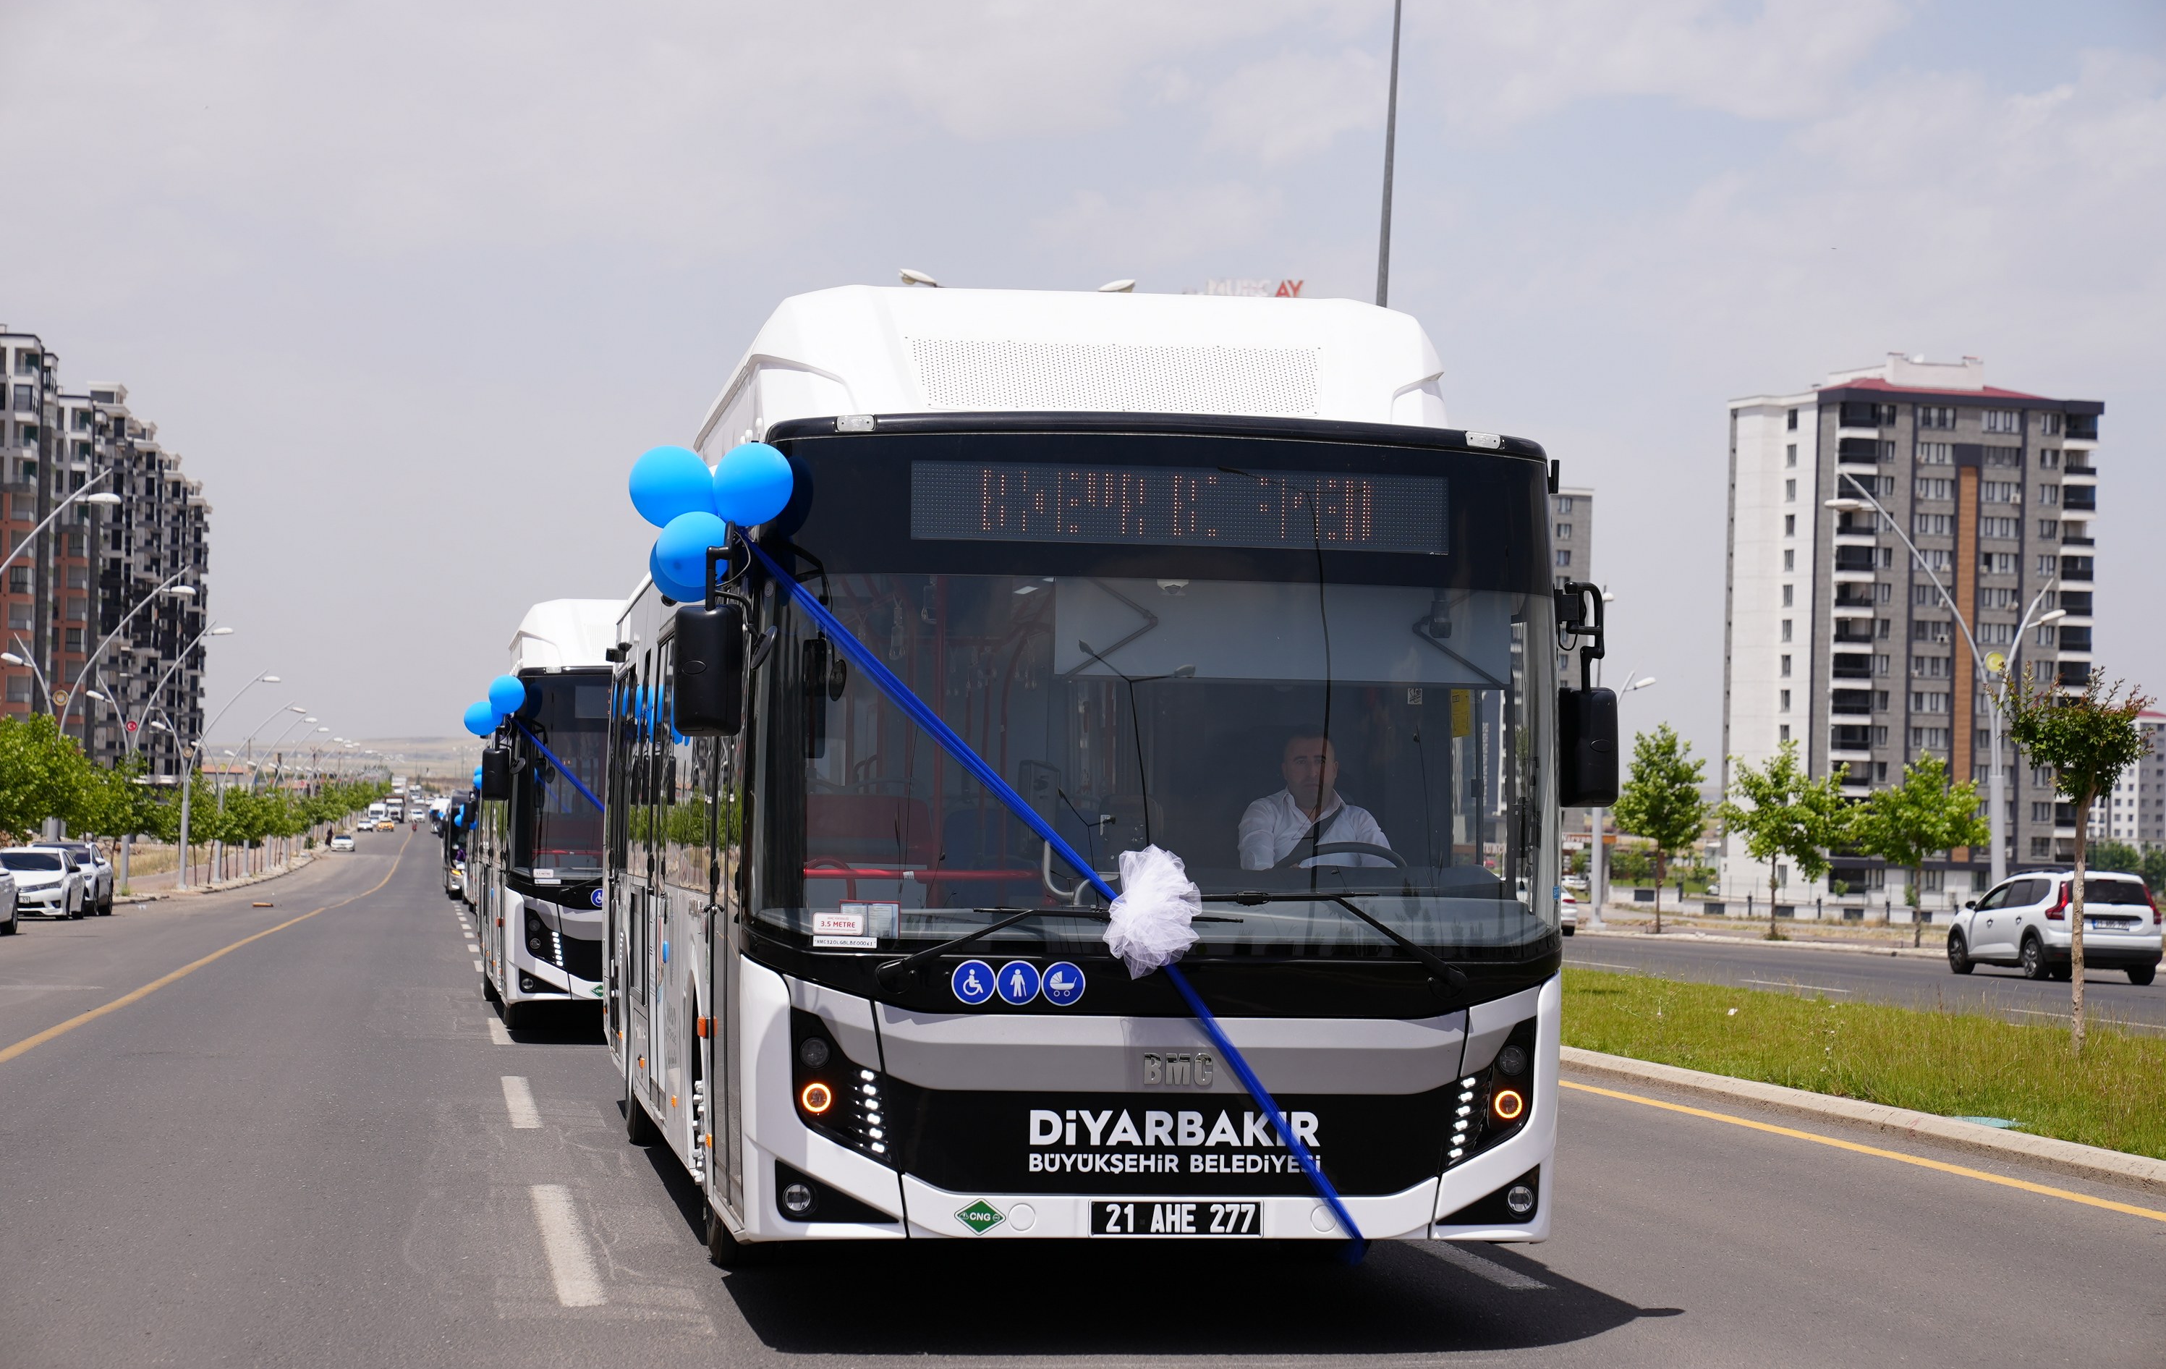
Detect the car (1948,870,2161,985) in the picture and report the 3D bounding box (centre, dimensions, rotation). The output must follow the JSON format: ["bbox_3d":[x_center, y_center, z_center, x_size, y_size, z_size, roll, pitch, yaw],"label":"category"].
[{"bbox_3d":[14.150,3.470,61.400,1.840,1.650,4.540,2,-2,-9],"label":"car"}]

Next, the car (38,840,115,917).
[{"bbox_3d":[-22.720,4.350,94.000,1.840,1.640,4.400,2,-2,-8],"label":"car"}]

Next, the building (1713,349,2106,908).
[{"bbox_3d":[71.800,-4.700,365.500,28.500,46.700,15.500,2,-2,-18],"label":"building"}]

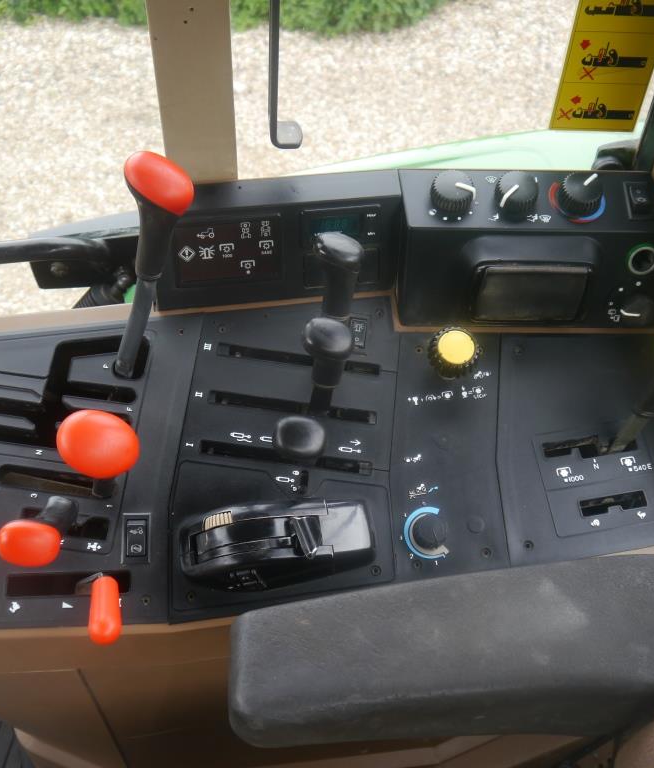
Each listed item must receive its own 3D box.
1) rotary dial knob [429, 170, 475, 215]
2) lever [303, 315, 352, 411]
[{"bbox_3d":[0.112,-0.172,0.747,0.038,0.020,0.038,3,66,1],"label":"rotary dial knob"},{"bbox_3d":[-0.004,-0.009,0.693,0.037,0.128,0.035,5,58,-1],"label":"lever"}]

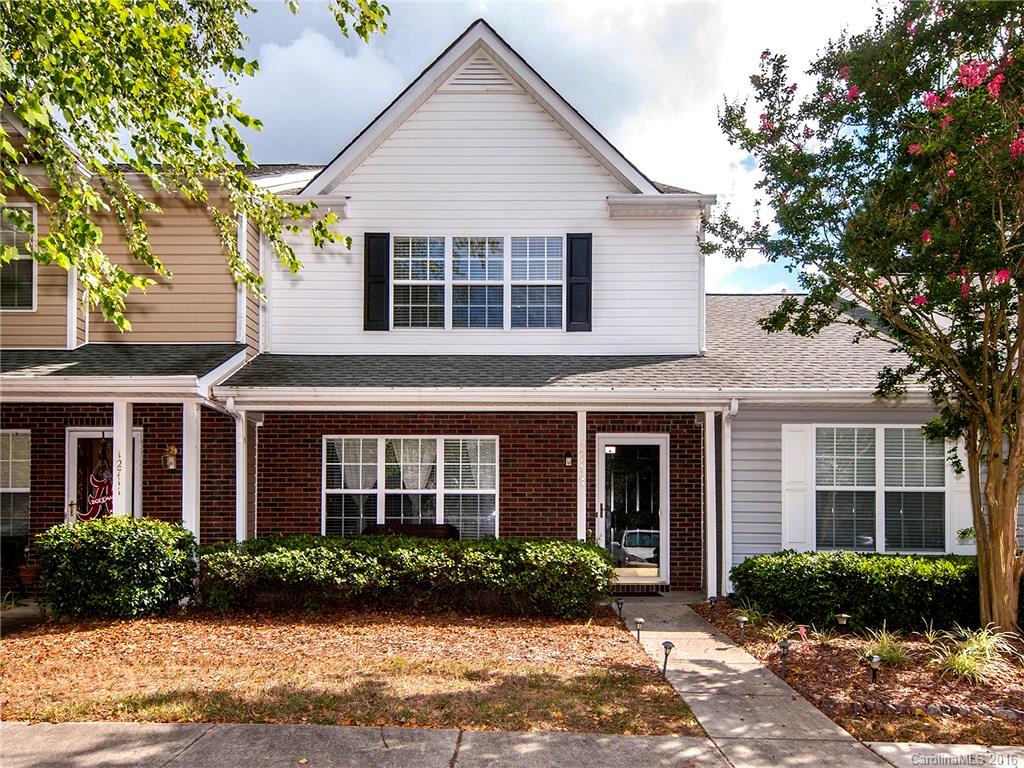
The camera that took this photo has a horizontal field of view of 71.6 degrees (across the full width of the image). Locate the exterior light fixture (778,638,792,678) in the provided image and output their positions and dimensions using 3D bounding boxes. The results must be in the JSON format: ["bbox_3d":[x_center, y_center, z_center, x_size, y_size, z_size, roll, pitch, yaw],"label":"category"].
[{"bbox_3d":[2.242,2.250,5.820,0.115,0.325,0.115,0,-3,0],"label":"exterior light fixture"}]

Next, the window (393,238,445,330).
[{"bbox_3d":[-1.304,-1.415,9.900,0.730,1.290,0.100,0,-3,0],"label":"window"}]

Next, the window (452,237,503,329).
[{"bbox_3d":[-0.481,-1.415,9.900,0.720,1.290,0.100,0,-3,0],"label":"window"}]

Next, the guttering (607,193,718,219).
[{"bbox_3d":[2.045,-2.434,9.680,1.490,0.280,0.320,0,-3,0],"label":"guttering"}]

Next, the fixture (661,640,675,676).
[{"bbox_3d":[1.281,2.262,5.850,0.115,0.300,0.115,5,-2,0],"label":"fixture"}]

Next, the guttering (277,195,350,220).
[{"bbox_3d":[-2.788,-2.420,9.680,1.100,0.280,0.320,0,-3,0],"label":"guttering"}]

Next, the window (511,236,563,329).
[{"bbox_3d":[0.342,-1.415,9.900,0.730,1.290,0.100,0,-3,0],"label":"window"}]

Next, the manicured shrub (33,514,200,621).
[{"bbox_3d":[-4.412,2.031,7.900,1.780,1.070,1.200,0,-3,0],"label":"manicured shrub"}]

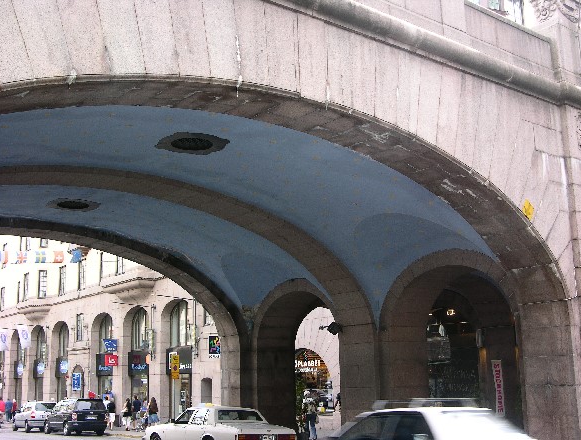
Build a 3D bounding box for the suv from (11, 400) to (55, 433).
[{"bbox_3d":[-14.700,11.380,45.000,1.750,1.600,4.350,6,-14,-31],"label":"suv"}]

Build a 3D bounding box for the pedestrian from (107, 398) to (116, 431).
[{"bbox_3d":[-9.544,10.395,41.631,0.500,1.690,0.380,7,-14,-34],"label":"pedestrian"}]

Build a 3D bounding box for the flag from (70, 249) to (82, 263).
[{"bbox_3d":[-10.741,1.785,39.000,0.650,0.680,0.100,5,-13,-27],"label":"flag"}]

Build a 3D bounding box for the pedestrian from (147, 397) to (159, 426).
[{"bbox_3d":[-7.104,10.063,40.432,0.500,1.680,0.380,6,-14,-31],"label":"pedestrian"}]

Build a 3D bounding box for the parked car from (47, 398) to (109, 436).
[{"bbox_3d":[-11.200,10.230,40.500,1.950,1.740,4.750,6,-14,-31],"label":"parked car"}]

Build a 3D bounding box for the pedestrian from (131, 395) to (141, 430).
[{"bbox_3d":[-8.166,10.193,41.221,0.520,1.790,0.380,6,-14,-32],"label":"pedestrian"}]

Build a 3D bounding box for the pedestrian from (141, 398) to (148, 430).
[{"bbox_3d":[-7.741,10.282,41.340,0.460,1.600,0.360,8,-15,-39],"label":"pedestrian"}]

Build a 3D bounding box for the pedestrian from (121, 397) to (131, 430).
[{"bbox_3d":[-8.620,10.243,41.034,0.500,1.660,0.400,8,-15,-37],"label":"pedestrian"}]

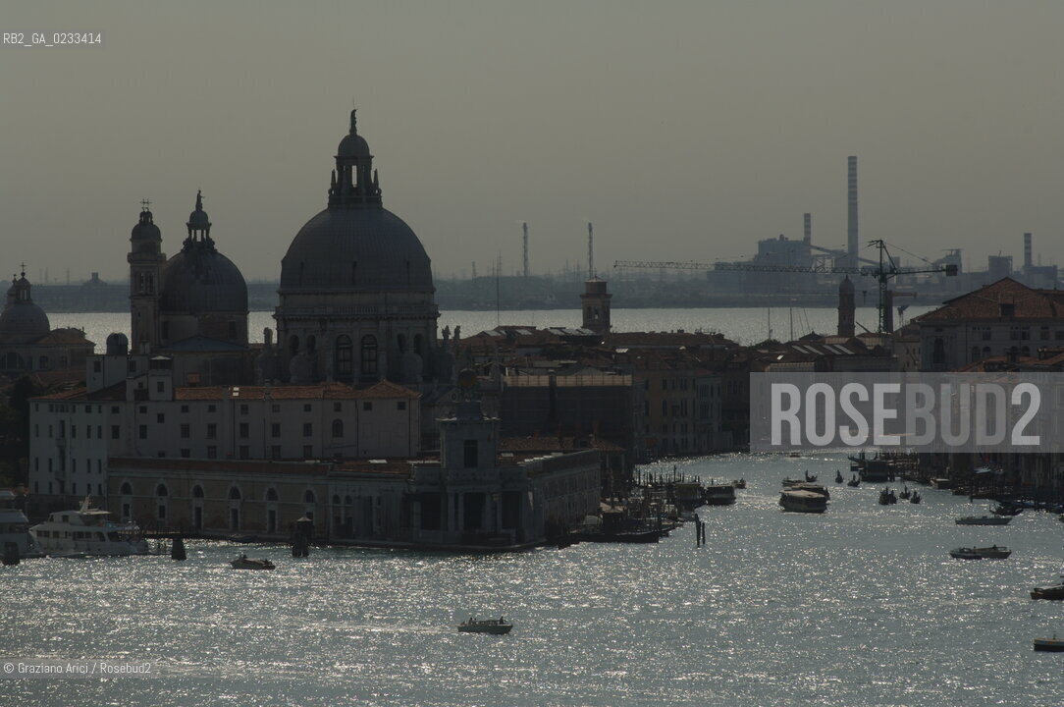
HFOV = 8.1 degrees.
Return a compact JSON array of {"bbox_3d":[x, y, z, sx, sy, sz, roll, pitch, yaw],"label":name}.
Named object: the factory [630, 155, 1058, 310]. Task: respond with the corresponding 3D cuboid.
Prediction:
[{"bbox_3d":[335.000,-131.000,8000.000,435.000,155.000,260.000,-1,1,0],"label":"factory"}]

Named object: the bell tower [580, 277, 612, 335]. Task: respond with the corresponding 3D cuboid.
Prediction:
[{"bbox_3d":[15.800,-1.500,1880.000,7.000,35.500,7.000,0,1,10],"label":"bell tower"}]

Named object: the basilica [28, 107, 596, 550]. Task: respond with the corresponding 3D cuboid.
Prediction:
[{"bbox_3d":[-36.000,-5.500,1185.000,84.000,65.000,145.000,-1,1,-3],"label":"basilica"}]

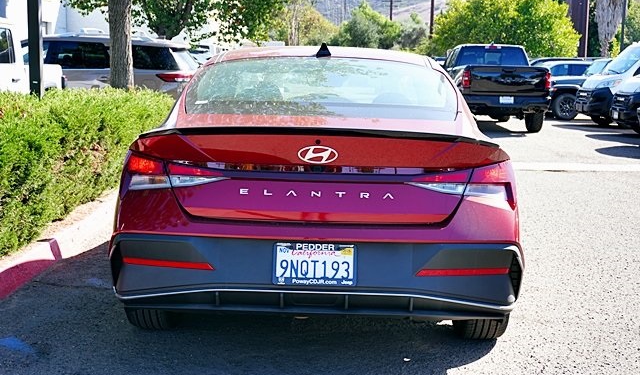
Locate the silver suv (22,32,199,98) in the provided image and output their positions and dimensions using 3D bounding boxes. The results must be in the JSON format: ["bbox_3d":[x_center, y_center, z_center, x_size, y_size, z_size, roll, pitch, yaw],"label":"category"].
[{"bbox_3d":[-4.660,-1.779,15.214,5.050,1.780,1.970,1,8,0],"label":"silver suv"}]

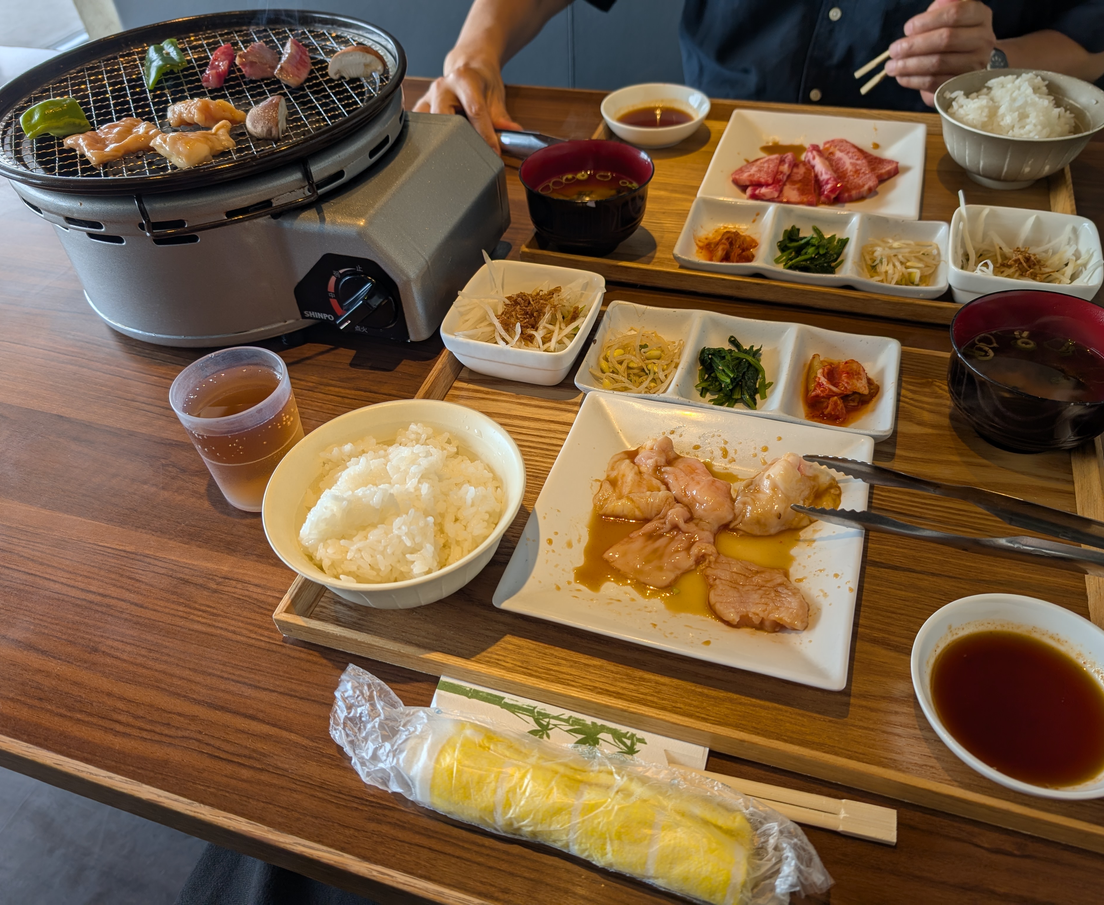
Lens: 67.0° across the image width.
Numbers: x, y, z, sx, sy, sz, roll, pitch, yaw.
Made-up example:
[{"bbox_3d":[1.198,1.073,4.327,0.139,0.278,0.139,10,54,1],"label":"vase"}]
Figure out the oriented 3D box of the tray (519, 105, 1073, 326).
[{"bbox_3d":[0.235,-0.241,0.778,0.450,0.019,0.330,11,48,16],"label":"tray"}]

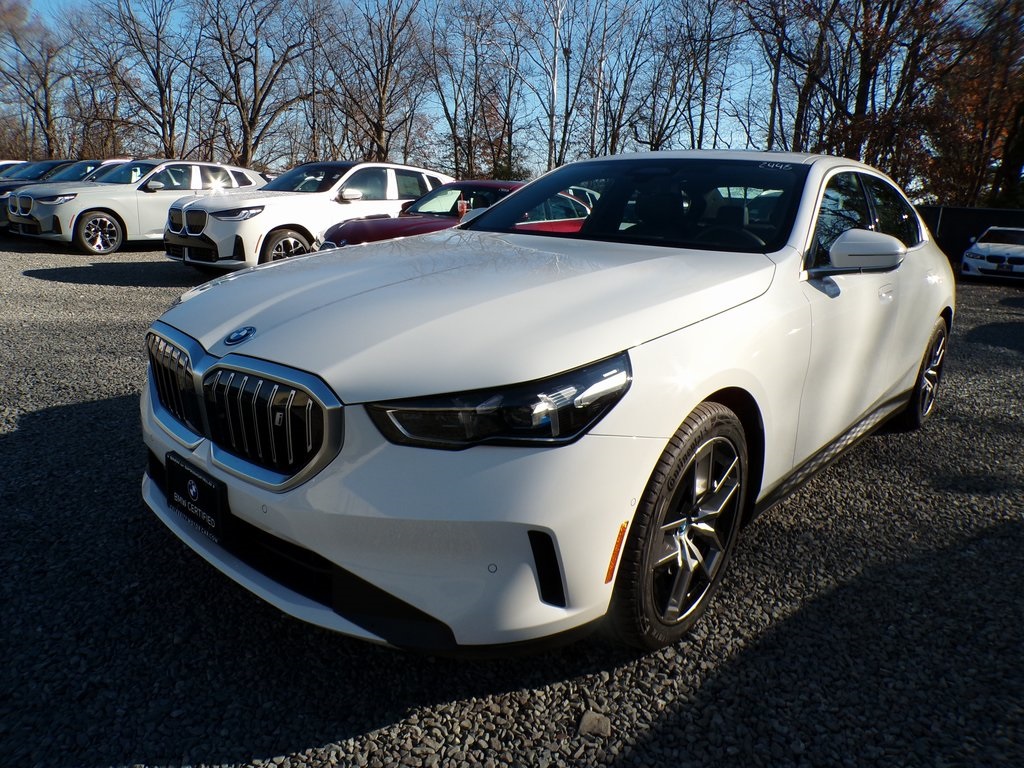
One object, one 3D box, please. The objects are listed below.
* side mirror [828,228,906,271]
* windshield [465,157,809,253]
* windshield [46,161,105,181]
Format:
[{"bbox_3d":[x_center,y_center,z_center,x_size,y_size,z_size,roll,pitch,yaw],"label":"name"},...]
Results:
[{"bbox_3d":[1.195,-0.448,2.401,0.240,0.155,0.200,15,18,39],"label":"side mirror"},{"bbox_3d":[0.475,-0.783,2.966,1.450,0.420,0.870,15,18,39],"label":"windshield"},{"bbox_3d":[-8.767,-4.240,14.166,1.480,0.470,0.750,14,18,37],"label":"windshield"}]

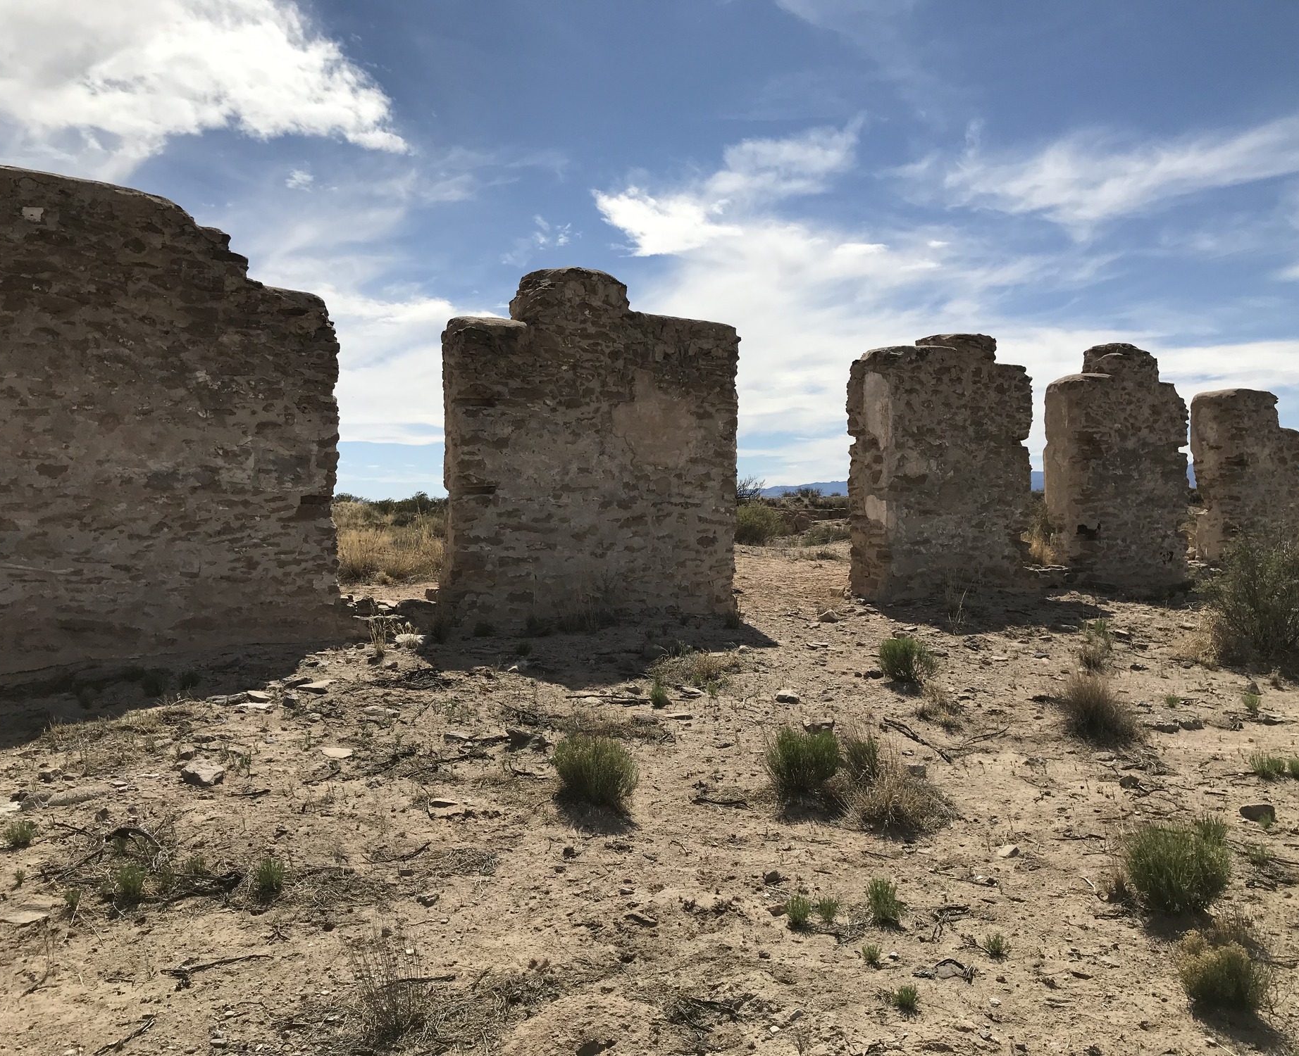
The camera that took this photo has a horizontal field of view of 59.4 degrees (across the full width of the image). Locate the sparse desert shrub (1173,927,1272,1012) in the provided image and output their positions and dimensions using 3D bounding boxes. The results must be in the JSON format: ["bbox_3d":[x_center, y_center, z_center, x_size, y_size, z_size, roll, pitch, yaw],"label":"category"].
[{"bbox_3d":[1.712,1.304,3.397,0.282,0.212,0.254,0,2,0],"label":"sparse desert shrub"}]

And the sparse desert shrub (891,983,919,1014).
[{"bbox_3d":[0.758,1.386,3.368,0.081,0.069,0.077,0,1,13],"label":"sparse desert shrub"}]

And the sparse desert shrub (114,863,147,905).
[{"bbox_3d":[-1.884,1.282,4.130,0.124,0.137,0.111,0,2,0],"label":"sparse desert shrub"}]

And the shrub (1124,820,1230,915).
[{"bbox_3d":[1.948,1.234,4.204,0.398,0.307,0.378,1,1,25],"label":"shrub"}]

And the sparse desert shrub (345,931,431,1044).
[{"bbox_3d":[-0.723,1.272,3.173,0.239,0.288,0.203,0,2,0],"label":"sparse desert shrub"}]

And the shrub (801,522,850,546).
[{"bbox_3d":[5.125,0.167,32.851,1.649,0.618,1.319,0,2,0],"label":"shrub"}]

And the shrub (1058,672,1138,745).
[{"bbox_3d":[2.784,1.093,7.051,0.491,0.369,0.466,1,1,22],"label":"shrub"}]

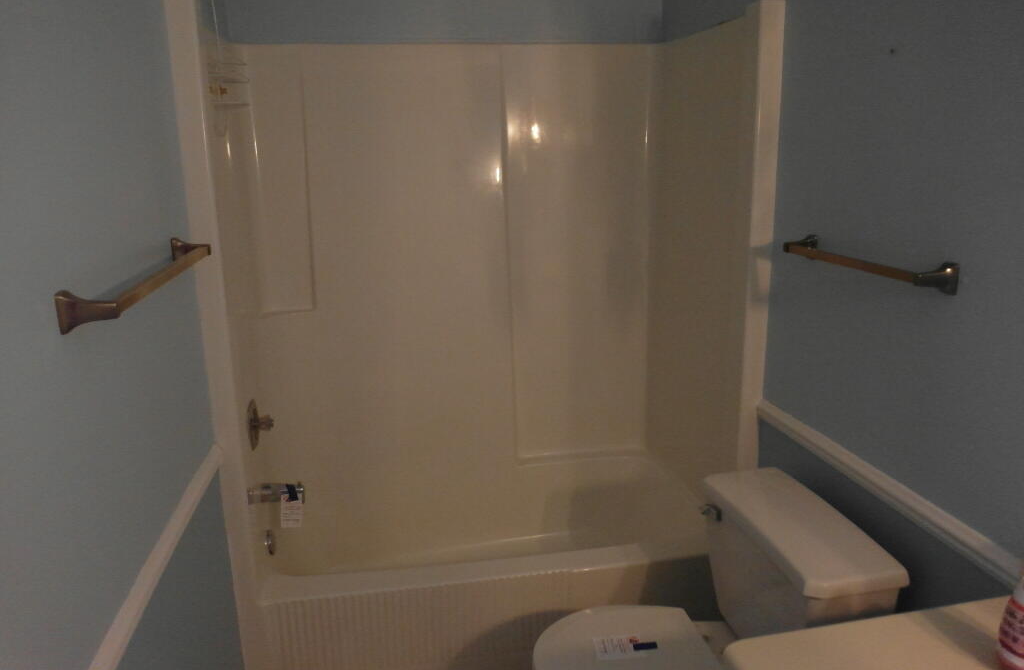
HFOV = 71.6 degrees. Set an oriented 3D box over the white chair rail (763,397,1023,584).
[{"bbox_3d":[0.814,0.335,1.621,0.025,0.065,1.000,-4,14,-10],"label":"white chair rail"}]

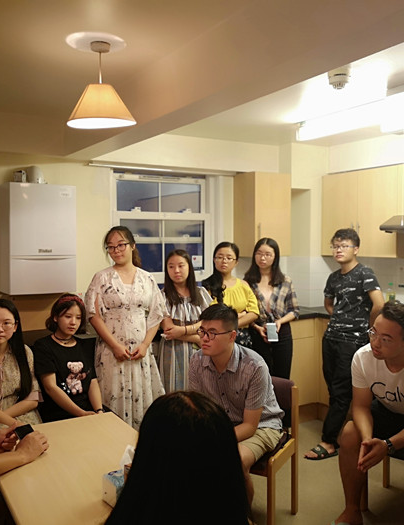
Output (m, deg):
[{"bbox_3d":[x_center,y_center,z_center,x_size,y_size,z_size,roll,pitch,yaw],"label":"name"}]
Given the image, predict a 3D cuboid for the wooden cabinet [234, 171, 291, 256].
[{"bbox_3d":[0.535,-0.412,4.840,0.378,0.717,0.322,-1,3,-30],"label":"wooden cabinet"}]

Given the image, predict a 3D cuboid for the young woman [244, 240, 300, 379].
[{"bbox_3d":[0.505,0.599,4.046,0.450,1.548,0.320,0,2,1],"label":"young woman"}]

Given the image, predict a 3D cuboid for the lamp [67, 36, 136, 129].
[{"bbox_3d":[-0.451,-0.796,2.434,0.310,0.346,0.310,0,2,0],"label":"lamp"}]

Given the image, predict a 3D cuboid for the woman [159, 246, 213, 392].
[{"bbox_3d":[-0.113,0.641,3.527,0.460,1.475,0.340,0,2,6],"label":"woman"}]

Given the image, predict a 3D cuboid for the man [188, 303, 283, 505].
[{"bbox_3d":[0.111,0.811,2.874,0.520,1.215,0.720,1,3,30],"label":"man"}]

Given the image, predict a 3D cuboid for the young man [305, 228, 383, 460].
[{"bbox_3d":[1.000,0.568,3.975,0.480,1.615,0.480,-2,3,-42],"label":"young man"}]

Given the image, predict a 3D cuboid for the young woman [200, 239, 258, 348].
[{"bbox_3d":[0.199,0.616,3.827,0.430,1.530,0.320,0,2,5],"label":"young woman"}]

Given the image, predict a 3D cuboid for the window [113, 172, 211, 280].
[{"bbox_3d":[-0.303,-0.245,4.563,0.940,0.975,0.110,-1,3,-30],"label":"window"}]

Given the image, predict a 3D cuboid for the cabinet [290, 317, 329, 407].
[{"bbox_3d":[0.628,0.823,4.718,0.510,0.740,0.560,-1,2,-30],"label":"cabinet"}]

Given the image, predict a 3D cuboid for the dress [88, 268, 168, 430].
[{"bbox_3d":[-0.452,0.584,3.305,0.490,1.117,0.320,0,2,-6],"label":"dress"}]

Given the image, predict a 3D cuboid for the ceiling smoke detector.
[{"bbox_3d":[0.669,-0.917,2.666,0.105,0.115,0.105,0,2,0],"label":"ceiling smoke detector"}]

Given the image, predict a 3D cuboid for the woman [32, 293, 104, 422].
[{"bbox_3d":[-0.600,0.789,2.645,0.450,1.250,0.680,-1,2,-30],"label":"woman"}]

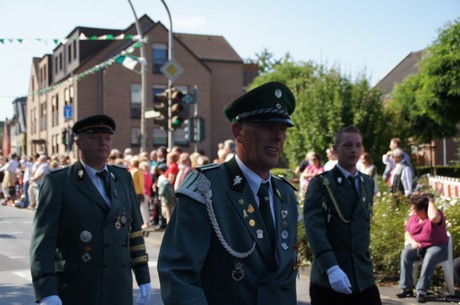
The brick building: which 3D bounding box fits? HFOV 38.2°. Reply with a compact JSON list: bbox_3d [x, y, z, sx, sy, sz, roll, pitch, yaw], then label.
[{"bbox_3d":[-9.377,-3.833,56.266,12.000,11.600,28.000,0,0,-23],"label":"brick building"}]

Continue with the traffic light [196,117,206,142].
[{"bbox_3d":[-1.091,-0.881,25.400,0.300,0.940,0.340,0,0,-23],"label":"traffic light"}]

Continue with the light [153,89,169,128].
[{"bbox_3d":[-1.633,-1.018,15.700,0.360,0.930,0.300,0,0,-23],"label":"light"}]

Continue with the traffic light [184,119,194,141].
[{"bbox_3d":[-1.551,-0.881,25.400,0.360,0.900,0.300,0,0,-23],"label":"traffic light"}]

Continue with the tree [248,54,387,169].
[{"bbox_3d":[3.298,-0.820,25.000,4.800,5.200,4.400,0,0,0],"label":"tree"}]

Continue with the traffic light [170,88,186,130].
[{"bbox_3d":[-1.219,-1.018,15.700,0.300,0.950,0.360,0,0,-23],"label":"traffic light"}]

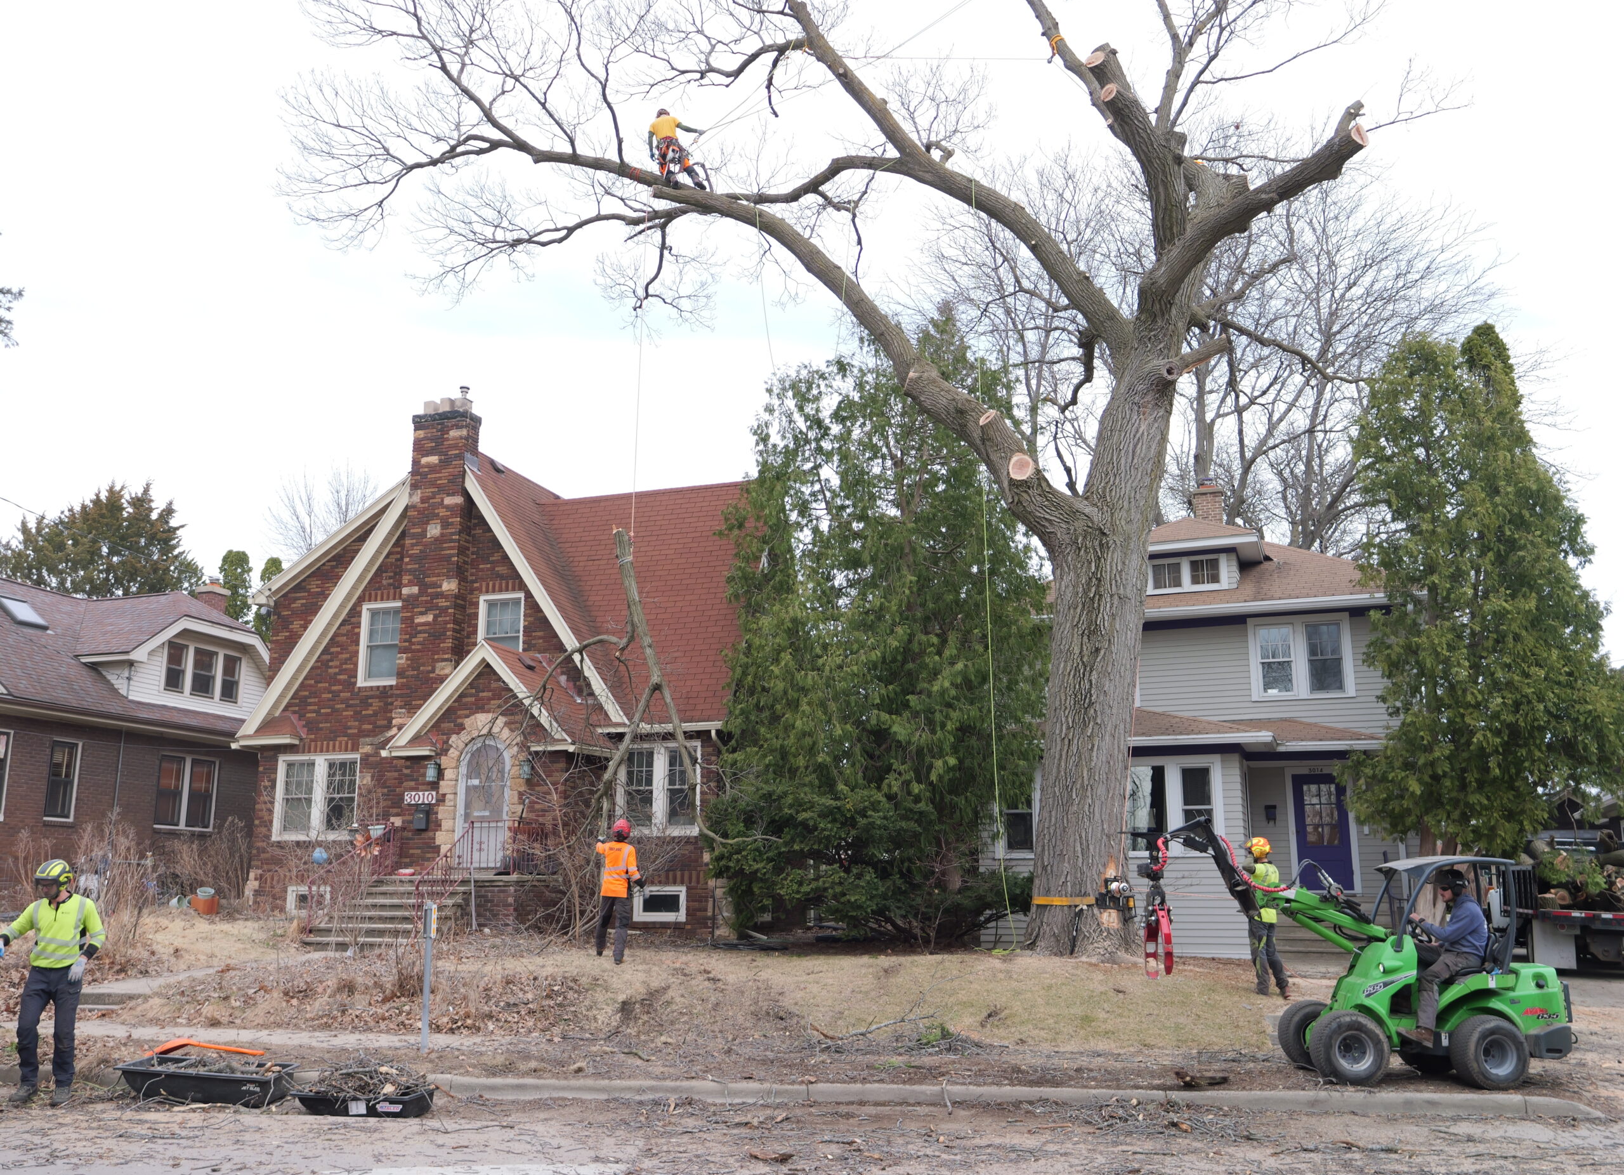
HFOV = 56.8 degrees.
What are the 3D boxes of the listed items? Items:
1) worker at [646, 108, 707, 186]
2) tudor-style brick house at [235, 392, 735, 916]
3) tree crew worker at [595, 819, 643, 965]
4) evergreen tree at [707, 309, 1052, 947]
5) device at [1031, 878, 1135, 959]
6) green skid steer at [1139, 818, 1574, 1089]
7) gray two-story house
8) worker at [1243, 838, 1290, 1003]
[{"bbox_3d":[-2.160,-7.015,24.000,0.930,1.450,0.650,2,-13,-8],"label":"worker"},{"bbox_3d":[-4.488,1.990,29.032,9.750,9.350,10.500,-4,-13,20],"label":"tudor-style brick house"},{"bbox_3d":[-2.472,3.892,19.405,0.620,1.800,0.550,3,-13,-12],"label":"tree crew worker"},{"bbox_3d":[1.006,0.385,23.376,5.100,9.940,4.400,0,-13,0],"label":"evergreen tree"},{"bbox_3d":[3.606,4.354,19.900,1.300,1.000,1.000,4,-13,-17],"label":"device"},{"bbox_3d":[4.862,3.283,13.696,3.900,2.270,1.350,1,-13,-2],"label":"green skid steer"},{"bbox_3d":[8.066,2.299,29.532,7.560,9.450,12.280,-4,-13,19],"label":"gray two-story house"},{"bbox_3d":[5.216,3.816,17.455,0.550,1.800,0.520,7,-14,-29],"label":"worker"}]

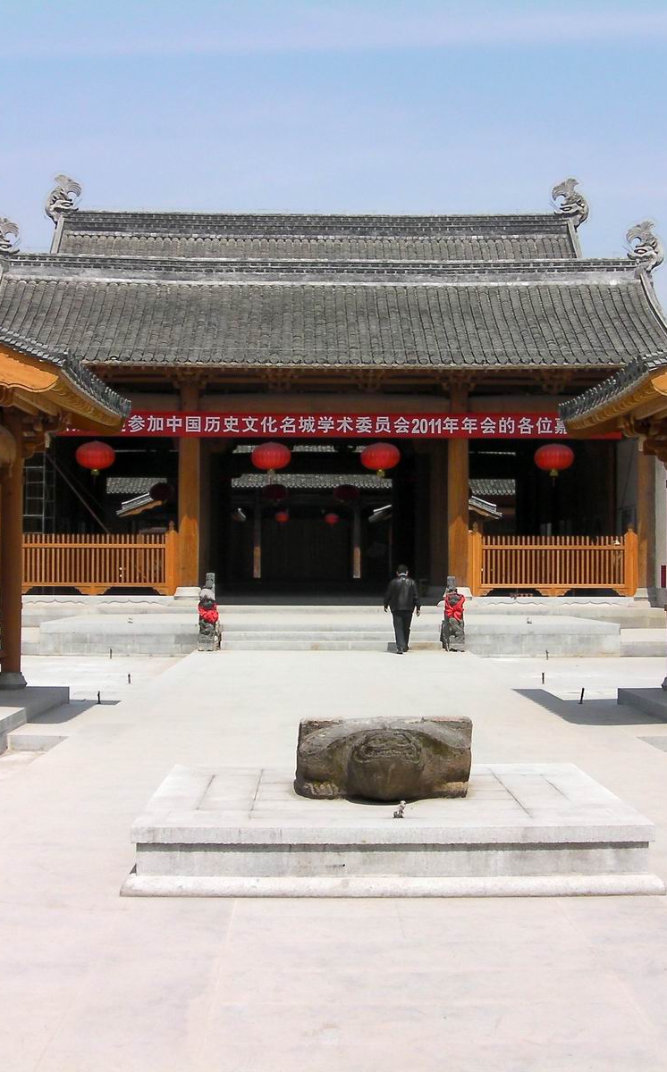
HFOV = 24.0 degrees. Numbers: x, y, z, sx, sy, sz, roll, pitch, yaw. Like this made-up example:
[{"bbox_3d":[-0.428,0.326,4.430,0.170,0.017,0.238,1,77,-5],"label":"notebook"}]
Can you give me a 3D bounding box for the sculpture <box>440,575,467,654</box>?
[{"bbox_3d":[2.257,1.480,29.500,0.380,1.430,0.520,0,-1,-17],"label":"sculpture"}]

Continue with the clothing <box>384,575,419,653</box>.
[{"bbox_3d":[1.278,1.455,29.200,0.620,1.430,0.380,0,-1,0],"label":"clothing"}]

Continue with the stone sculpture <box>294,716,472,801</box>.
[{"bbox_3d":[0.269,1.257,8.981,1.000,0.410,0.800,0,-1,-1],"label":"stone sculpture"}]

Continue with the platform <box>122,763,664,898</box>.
[{"bbox_3d":[0.290,1.643,9.070,2.670,0.320,2.670,0,-1,0],"label":"platform"}]

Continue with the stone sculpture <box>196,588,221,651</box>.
[{"bbox_3d":[-2.519,1.687,31.600,0.510,1.280,0.600,0,-1,-1],"label":"stone sculpture"}]

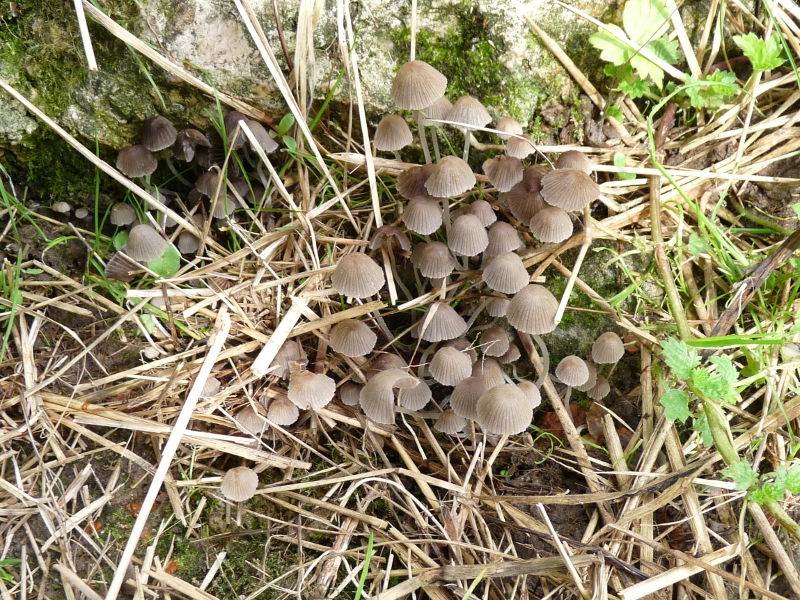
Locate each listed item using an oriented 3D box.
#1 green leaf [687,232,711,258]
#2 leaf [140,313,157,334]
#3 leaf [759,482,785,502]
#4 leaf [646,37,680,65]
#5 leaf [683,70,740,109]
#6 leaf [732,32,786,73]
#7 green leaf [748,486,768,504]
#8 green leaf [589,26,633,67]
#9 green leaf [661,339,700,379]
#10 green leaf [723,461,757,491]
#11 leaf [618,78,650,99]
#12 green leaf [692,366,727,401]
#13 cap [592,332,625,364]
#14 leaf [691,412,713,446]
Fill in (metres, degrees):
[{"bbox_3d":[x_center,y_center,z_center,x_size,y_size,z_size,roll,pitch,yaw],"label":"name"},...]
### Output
[{"bbox_3d":[0.178,-0.033,0.370,0.014,0.004,0.015,11,75,18],"label":"green leaf"},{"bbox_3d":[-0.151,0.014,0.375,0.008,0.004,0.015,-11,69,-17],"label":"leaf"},{"bbox_3d":[0.179,0.092,0.300,0.011,0.003,0.009,-15,58,9],"label":"leaf"},{"bbox_3d":[0.173,-0.164,0.410,0.021,0.006,0.020,9,82,14],"label":"leaf"},{"bbox_3d":[0.200,-0.135,0.400,0.034,0.007,0.026,-7,76,13],"label":"leaf"},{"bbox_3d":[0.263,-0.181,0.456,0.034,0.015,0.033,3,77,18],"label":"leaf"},{"bbox_3d":[0.172,0.094,0.300,0.009,0.003,0.009,-34,58,-4],"label":"green leaf"},{"bbox_3d":[0.137,-0.165,0.405,0.027,0.008,0.029,26,86,13],"label":"green leaf"},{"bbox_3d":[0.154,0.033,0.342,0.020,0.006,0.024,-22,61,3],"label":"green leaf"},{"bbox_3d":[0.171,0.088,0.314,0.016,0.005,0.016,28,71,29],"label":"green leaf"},{"bbox_3d":[0.154,-0.139,0.410,0.020,0.005,0.015,7,80,13],"label":"leaf"},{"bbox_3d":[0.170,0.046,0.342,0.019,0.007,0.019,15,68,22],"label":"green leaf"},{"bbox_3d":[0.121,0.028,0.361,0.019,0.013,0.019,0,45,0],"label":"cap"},{"bbox_3d":[0.157,0.067,0.325,0.009,0.003,0.018,-10,62,10],"label":"leaf"}]

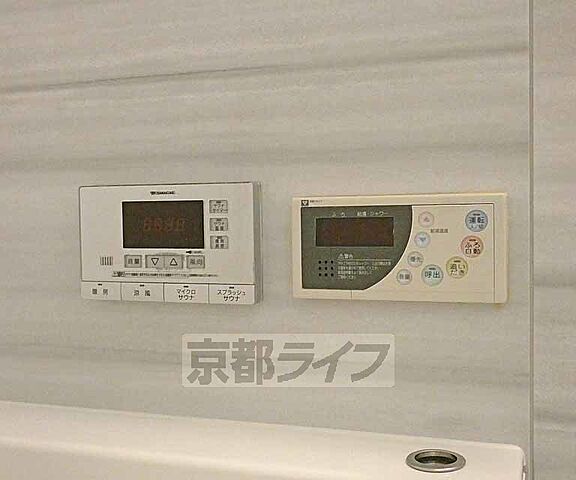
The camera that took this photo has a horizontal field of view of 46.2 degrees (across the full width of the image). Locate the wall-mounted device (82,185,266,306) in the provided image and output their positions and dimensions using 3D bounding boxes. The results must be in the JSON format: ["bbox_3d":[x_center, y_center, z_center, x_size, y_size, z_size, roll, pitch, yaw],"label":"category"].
[{"bbox_3d":[-0.126,0.004,0.722,0.201,0.122,0.025,0,1,17],"label":"wall-mounted device"}]

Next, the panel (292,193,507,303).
[{"bbox_3d":[0.105,0.007,0.654,0.203,0.101,0.023,0,1,17],"label":"panel"}]

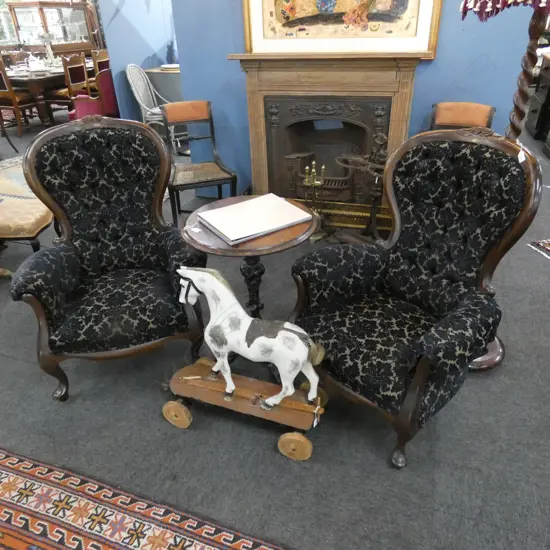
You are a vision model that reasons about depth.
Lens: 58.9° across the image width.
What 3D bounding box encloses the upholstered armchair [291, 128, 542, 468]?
[{"bbox_3d":[0.516,0.030,1.894,0.780,1.060,0.730,-21,36,-30],"label":"upholstered armchair"}]

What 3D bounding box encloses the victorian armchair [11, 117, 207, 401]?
[{"bbox_3d":[-0.733,-0.122,2.220,0.740,1.050,0.780,-10,31,-14],"label":"victorian armchair"}]

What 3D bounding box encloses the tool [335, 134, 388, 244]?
[{"bbox_3d":[0.655,-0.537,3.191,0.540,0.730,0.270,3,31,8],"label":"tool"}]

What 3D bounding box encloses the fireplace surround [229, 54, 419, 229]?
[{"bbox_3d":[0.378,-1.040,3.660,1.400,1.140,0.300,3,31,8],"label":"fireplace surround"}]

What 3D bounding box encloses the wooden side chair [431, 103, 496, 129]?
[{"bbox_3d":[1.179,-0.659,3.268,0.470,0.840,0.540,10,32,19],"label":"wooden side chair"}]

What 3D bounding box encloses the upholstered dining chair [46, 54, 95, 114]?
[{"bbox_3d":[-2.675,-2.342,6.219,0.500,0.950,0.470,12,33,21],"label":"upholstered dining chair"}]

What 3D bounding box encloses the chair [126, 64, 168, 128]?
[{"bbox_3d":[-1.243,-1.827,5.332,0.560,0.890,0.520,7,31,14],"label":"chair"}]

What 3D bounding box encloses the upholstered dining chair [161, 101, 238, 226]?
[{"bbox_3d":[-0.551,-0.743,3.487,0.470,0.840,0.550,-12,32,-18],"label":"upholstered dining chair"}]

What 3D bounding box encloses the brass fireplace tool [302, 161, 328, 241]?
[{"bbox_3d":[0.266,-0.511,3.341,0.180,0.550,0.180,3,31,8],"label":"brass fireplace tool"}]

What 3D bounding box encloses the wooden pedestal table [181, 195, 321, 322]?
[{"bbox_3d":[-0.094,0.074,2.203,0.570,0.700,0.570,-1,30,0],"label":"wooden pedestal table"}]

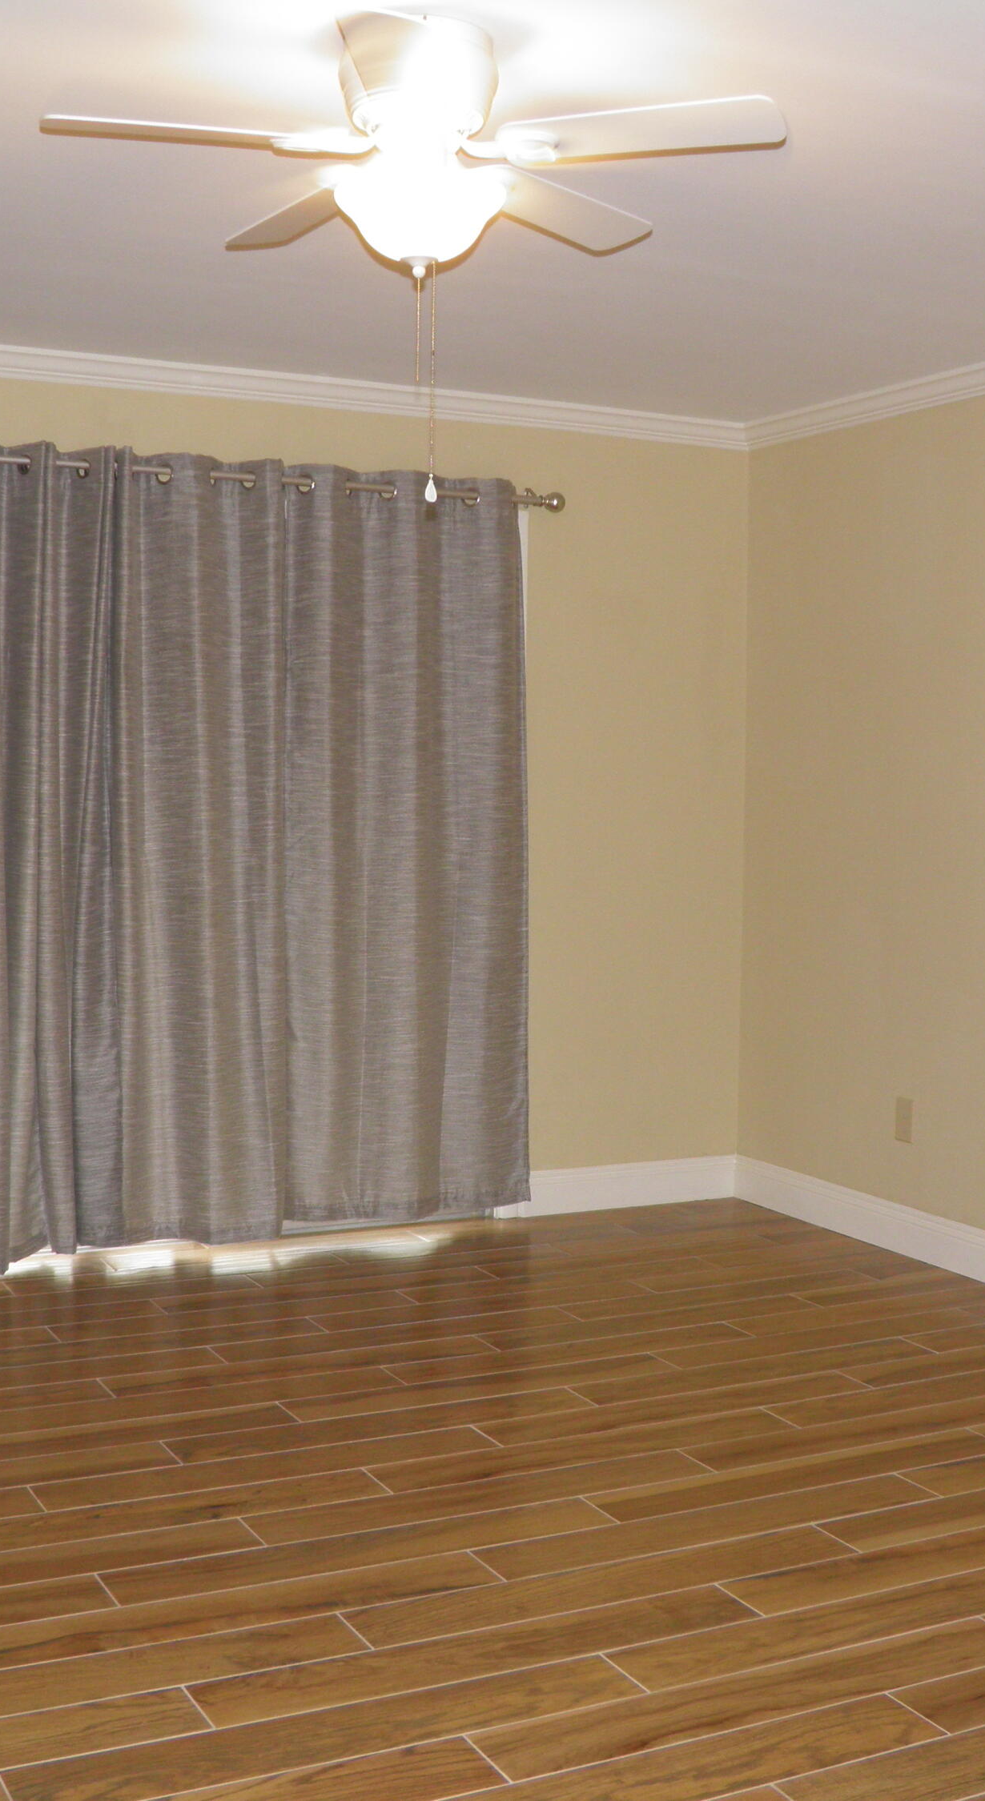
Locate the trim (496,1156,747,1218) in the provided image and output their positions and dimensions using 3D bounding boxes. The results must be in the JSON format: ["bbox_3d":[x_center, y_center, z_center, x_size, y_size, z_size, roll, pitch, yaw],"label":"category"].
[{"bbox_3d":[0.397,0.891,6.071,0.850,0.139,0.018,0,3,-27],"label":"trim"}]

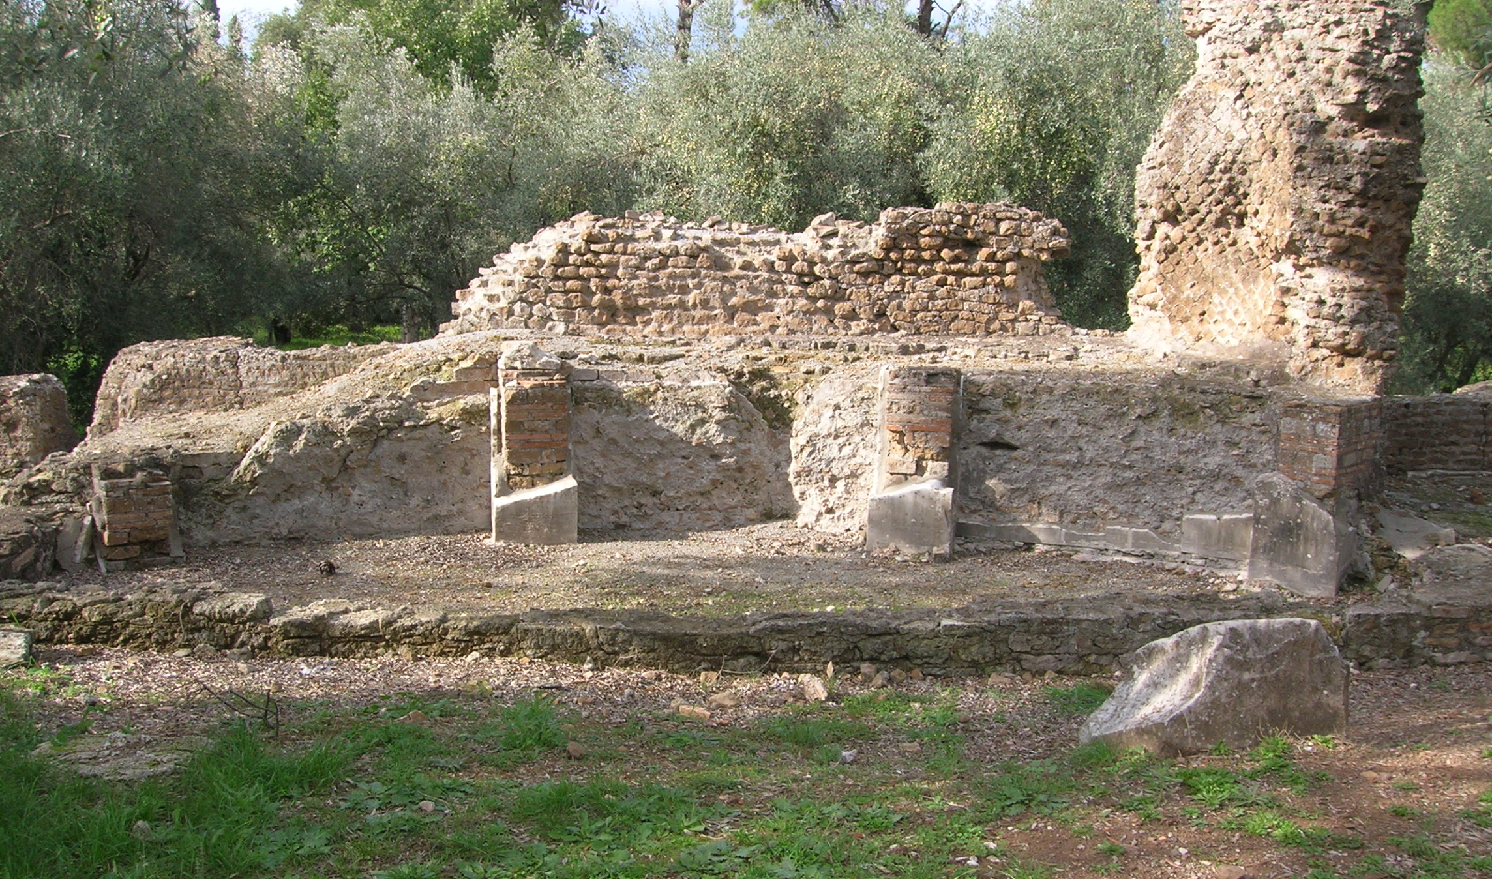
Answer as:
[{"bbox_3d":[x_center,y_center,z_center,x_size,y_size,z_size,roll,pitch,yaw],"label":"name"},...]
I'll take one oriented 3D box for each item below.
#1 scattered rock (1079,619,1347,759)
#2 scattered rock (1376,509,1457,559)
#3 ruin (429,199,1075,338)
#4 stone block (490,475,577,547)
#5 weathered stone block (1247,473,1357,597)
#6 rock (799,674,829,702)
[{"bbox_3d":[1.839,0.967,5.878,0.950,0.450,0.460,1,7,0],"label":"scattered rock"},{"bbox_3d":[3.672,0.523,8.066,0.380,0.180,0.360,4,7,20],"label":"scattered rock"},{"bbox_3d":[0.080,-1.157,9.883,4.080,0.850,0.650,1,7,2],"label":"ruin"},{"bbox_3d":[-1.207,0.404,8.384,0.470,0.375,0.170,-1,7,-14],"label":"stone block"},{"bbox_3d":[2.892,0.478,7.609,0.470,0.565,0.230,6,9,36],"label":"weathered stone block"},{"bbox_3d":[0.290,1.055,6.244,0.120,0.095,0.090,1,7,0],"label":"rock"}]

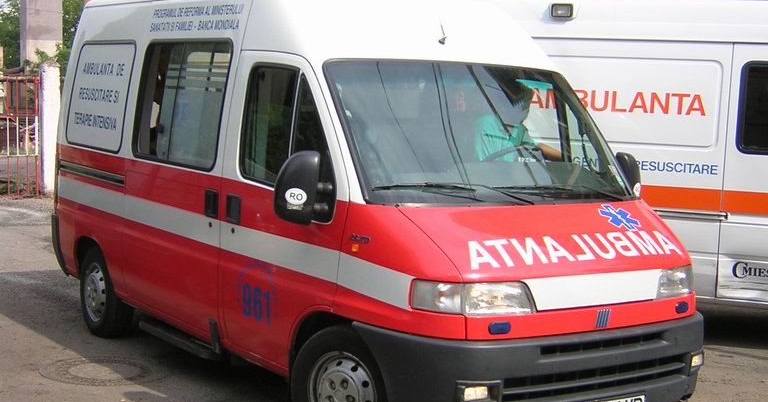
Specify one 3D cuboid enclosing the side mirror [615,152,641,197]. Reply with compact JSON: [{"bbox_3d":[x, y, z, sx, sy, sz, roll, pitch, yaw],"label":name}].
[{"bbox_3d":[1.412,-0.100,6.580,0.290,0.335,0.180,-1,6,-35],"label":"side mirror"}]

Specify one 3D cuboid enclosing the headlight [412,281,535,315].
[{"bbox_3d":[0.409,0.415,5.014,0.510,0.175,0.290,-1,6,-35],"label":"headlight"}]

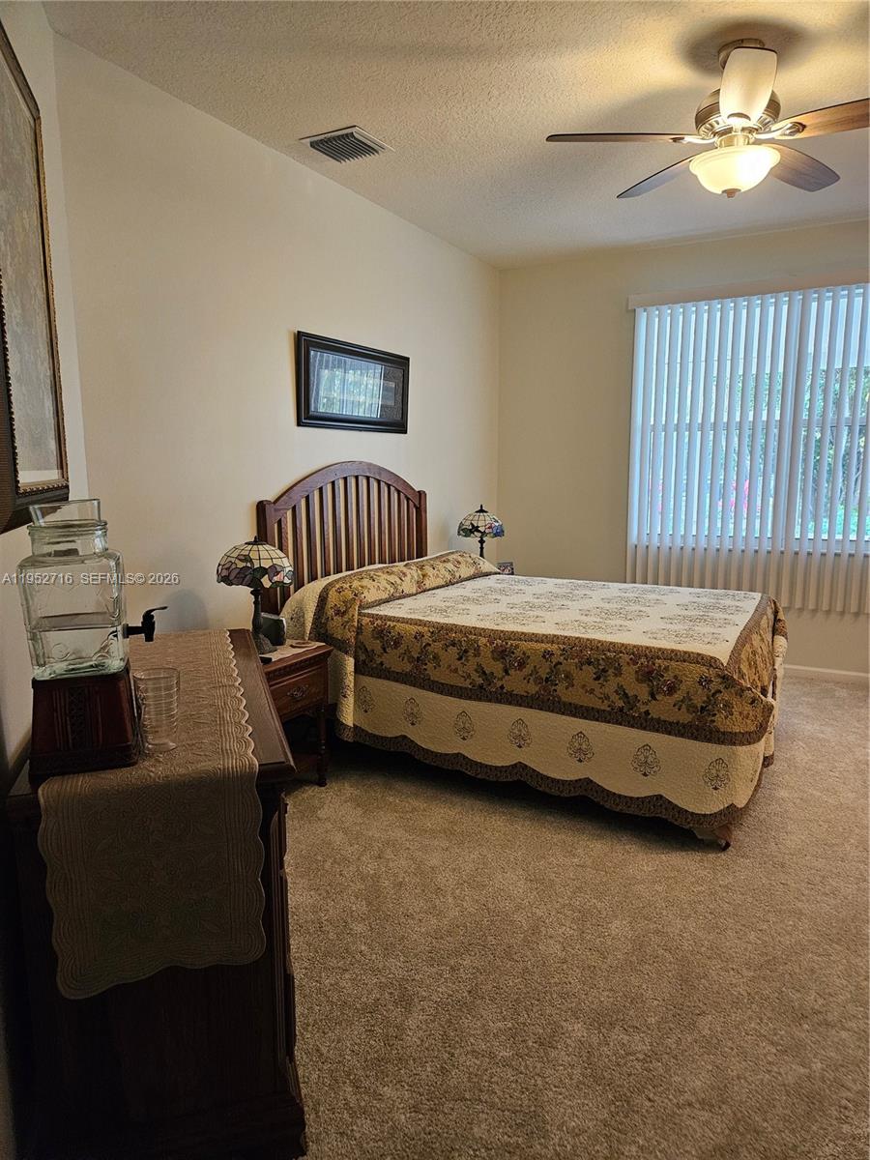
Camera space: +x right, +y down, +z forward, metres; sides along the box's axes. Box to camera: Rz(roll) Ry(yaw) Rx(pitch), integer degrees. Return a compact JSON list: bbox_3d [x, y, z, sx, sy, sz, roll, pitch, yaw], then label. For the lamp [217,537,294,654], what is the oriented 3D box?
[{"bbox_3d":[-0.766,0.054,3.346,0.328,0.475,0.328,0,9,0],"label":"lamp"}]

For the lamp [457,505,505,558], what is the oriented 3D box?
[{"bbox_3d":[0.322,-0.289,5.396,0.325,0.470,0.325,0,9,0],"label":"lamp"}]

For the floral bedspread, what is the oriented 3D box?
[{"bbox_3d":[0.541,0.329,3.804,2.080,0.755,1.620,5,10,28],"label":"floral bedspread"}]

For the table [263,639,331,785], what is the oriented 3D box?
[{"bbox_3d":[-0.759,0.627,3.323,0.445,0.630,0.510,5,10,28],"label":"table"}]

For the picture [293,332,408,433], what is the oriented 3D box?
[{"bbox_3d":[-0.430,-1.044,4.204,0.033,0.450,1.060,5,10,28],"label":"picture"}]

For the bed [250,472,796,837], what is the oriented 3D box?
[{"bbox_3d":[0.490,0.142,3.803,2.170,1.430,1.610,5,10,28],"label":"bed"}]

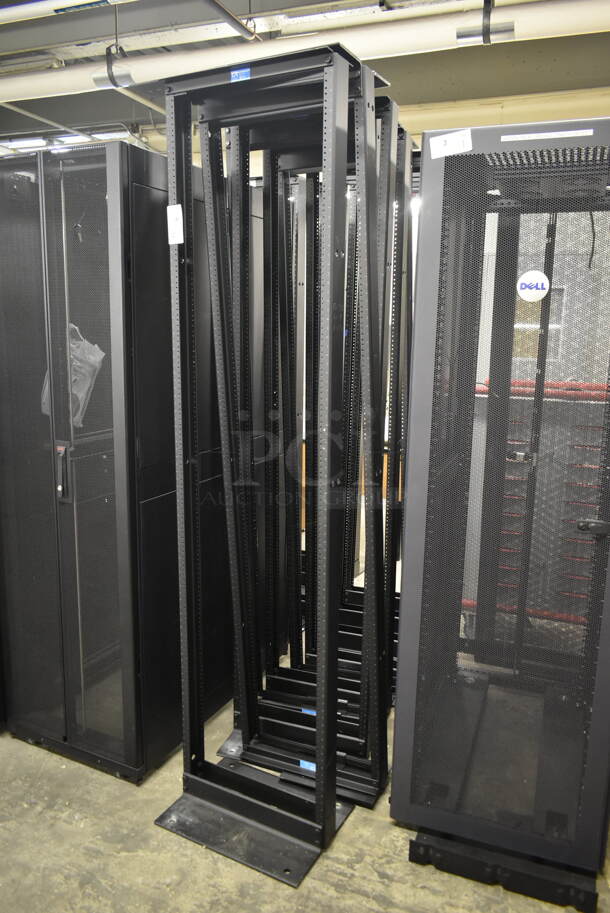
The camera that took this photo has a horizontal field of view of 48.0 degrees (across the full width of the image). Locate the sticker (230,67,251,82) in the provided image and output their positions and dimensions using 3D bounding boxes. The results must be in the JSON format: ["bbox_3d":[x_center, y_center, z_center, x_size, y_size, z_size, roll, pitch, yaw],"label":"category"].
[{"bbox_3d":[-0.162,-0.959,1.726,0.058,0.025,0.002,6,12,27],"label":"sticker"}]

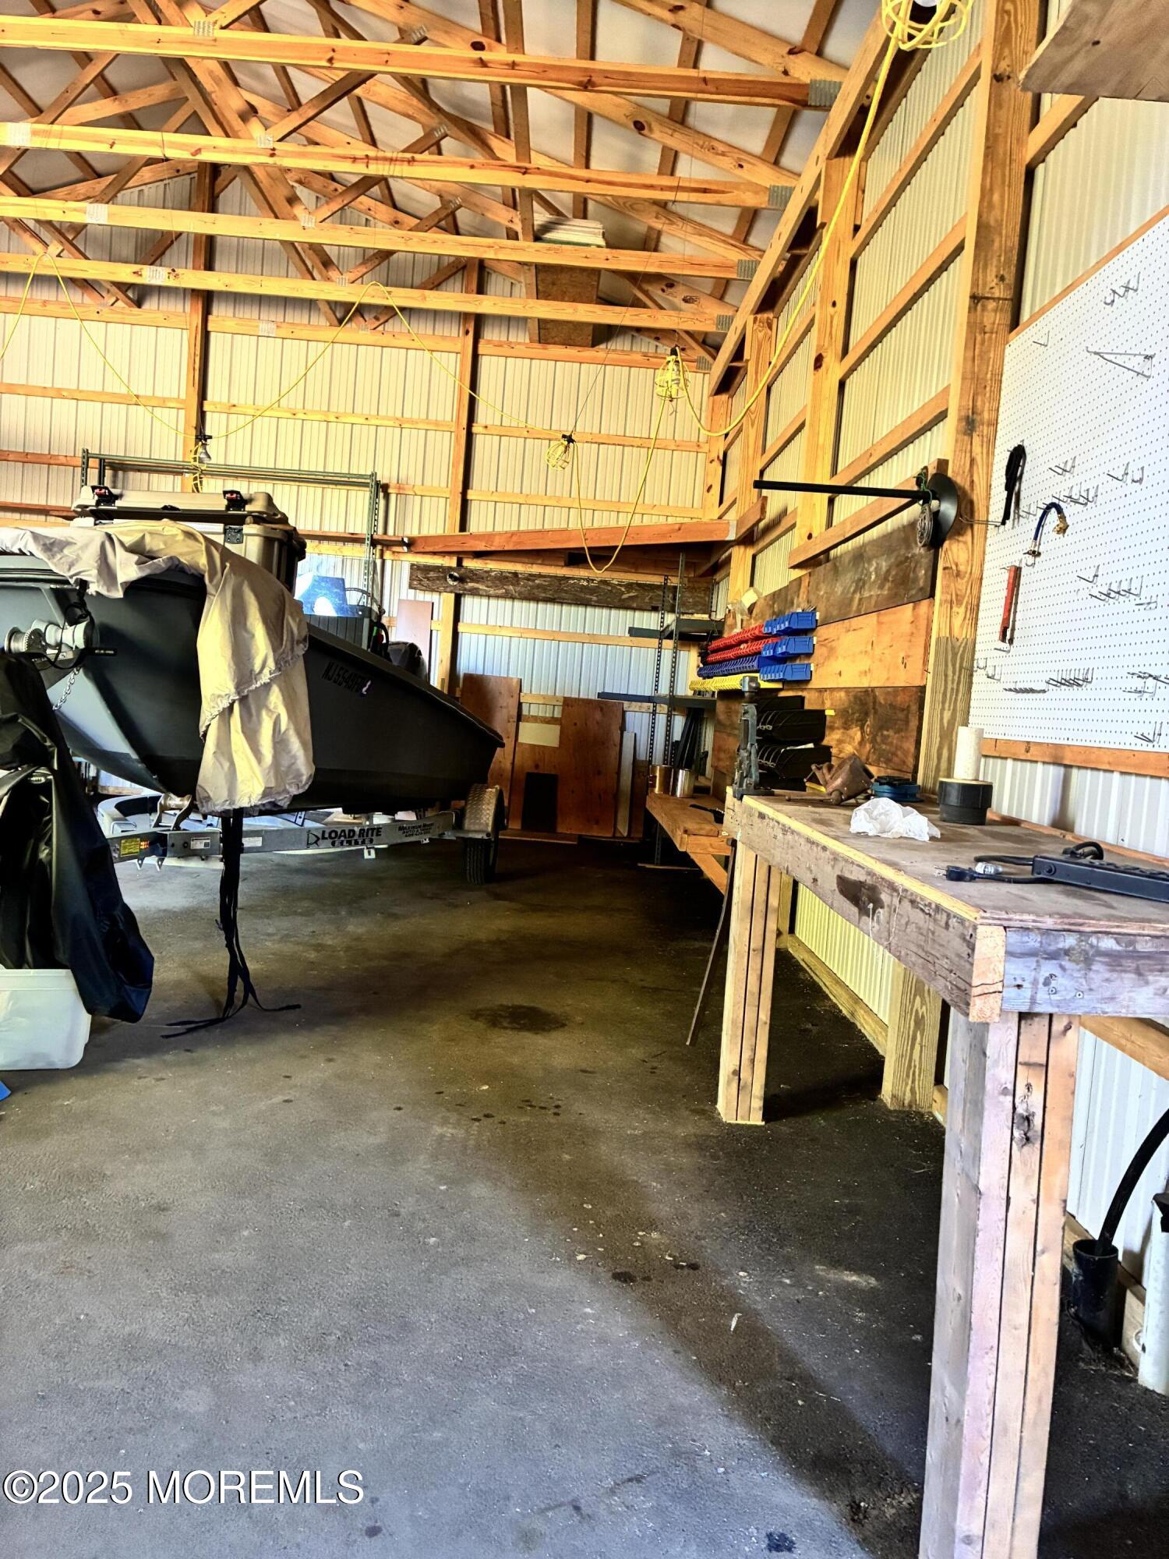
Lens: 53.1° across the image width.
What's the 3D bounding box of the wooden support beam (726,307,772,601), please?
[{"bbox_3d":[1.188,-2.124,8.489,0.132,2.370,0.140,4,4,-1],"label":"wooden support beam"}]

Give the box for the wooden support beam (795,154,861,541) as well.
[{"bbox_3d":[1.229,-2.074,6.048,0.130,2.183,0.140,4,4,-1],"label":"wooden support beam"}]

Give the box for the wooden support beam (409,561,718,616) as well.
[{"bbox_3d":[-0.218,-1.764,10.830,2.781,0.239,0.050,4,4,-1],"label":"wooden support beam"}]

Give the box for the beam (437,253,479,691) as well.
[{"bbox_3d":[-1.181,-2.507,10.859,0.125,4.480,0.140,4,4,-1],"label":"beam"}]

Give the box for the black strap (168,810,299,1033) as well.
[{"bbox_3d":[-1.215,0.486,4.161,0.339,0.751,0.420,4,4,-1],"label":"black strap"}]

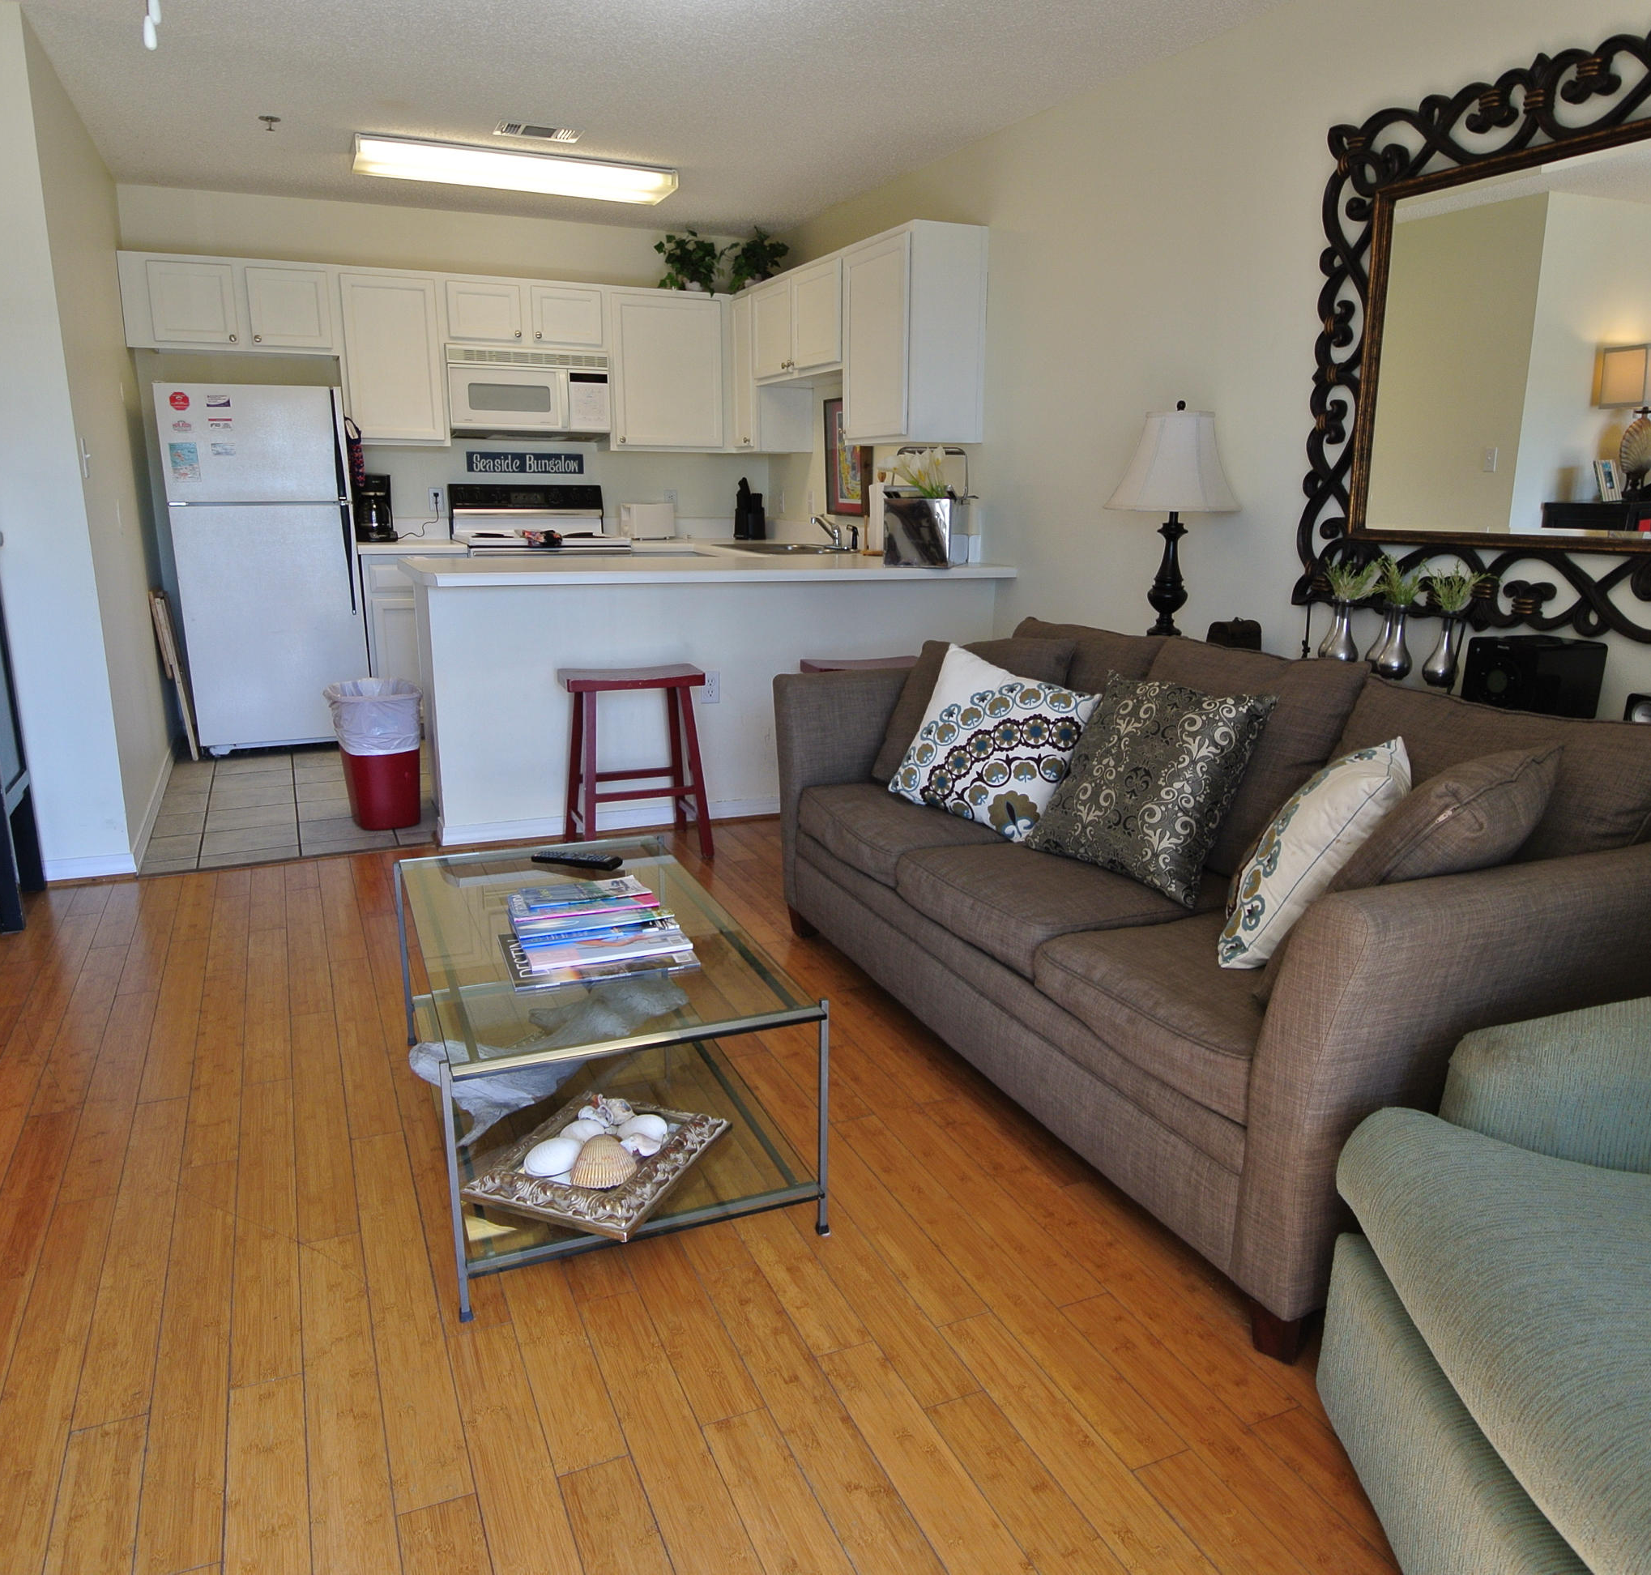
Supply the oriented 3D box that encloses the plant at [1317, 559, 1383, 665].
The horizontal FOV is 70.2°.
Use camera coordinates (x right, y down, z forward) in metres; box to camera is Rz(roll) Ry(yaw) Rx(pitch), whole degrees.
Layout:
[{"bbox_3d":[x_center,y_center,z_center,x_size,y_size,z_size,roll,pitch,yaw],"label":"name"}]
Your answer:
[{"bbox_3d":[1.305,-0.433,2.933,0.130,0.270,0.140,-6,15,-24],"label":"plant"}]

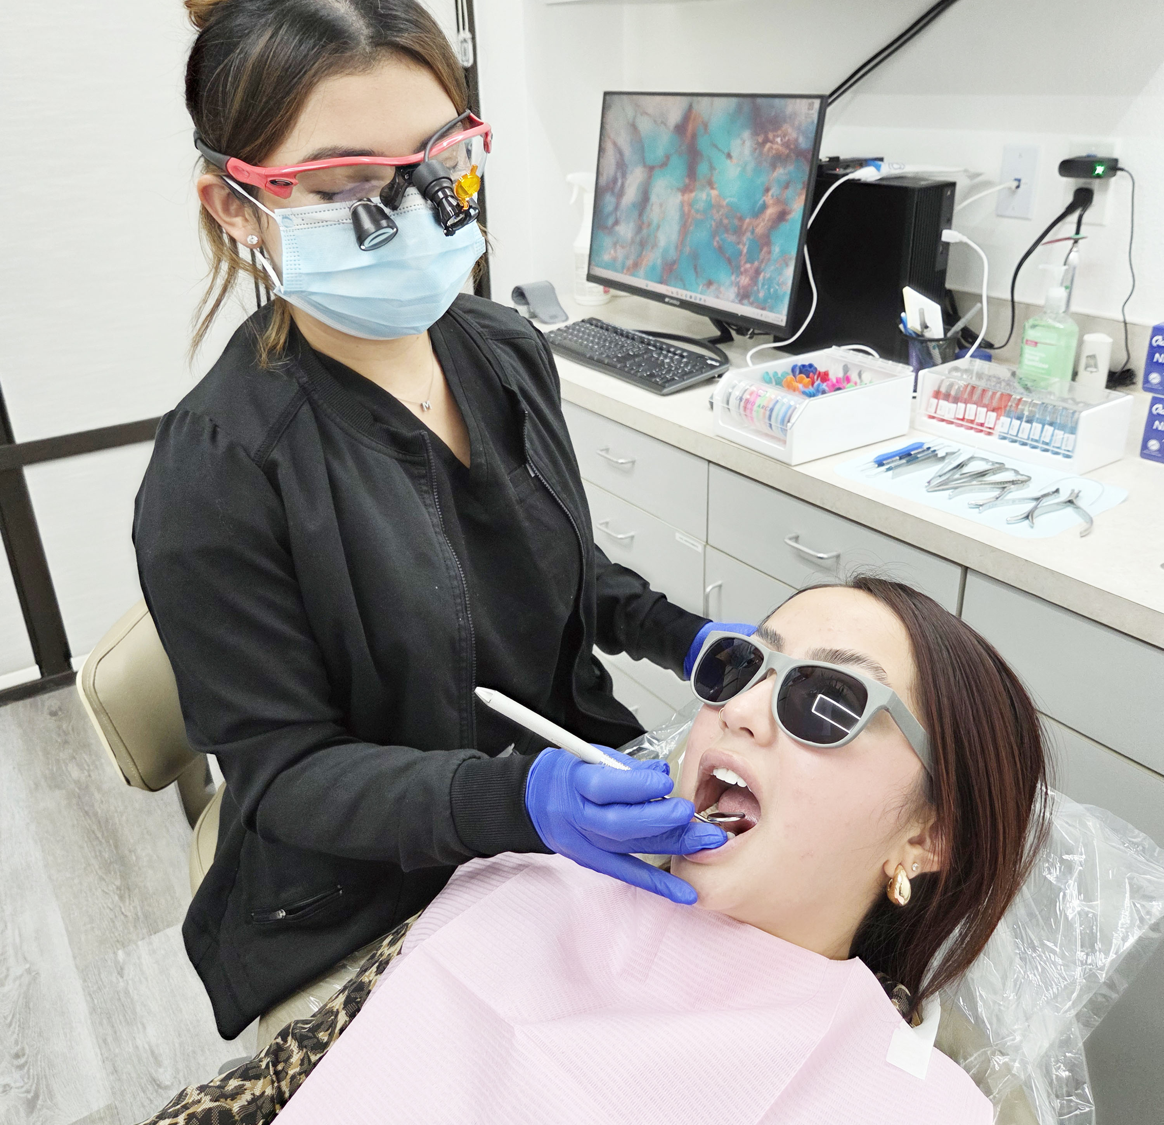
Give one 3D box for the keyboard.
[{"bbox_3d":[0.077,-0.391,1.911,0.148,0.032,0.452,-21,31,-24],"label":"keyboard"}]

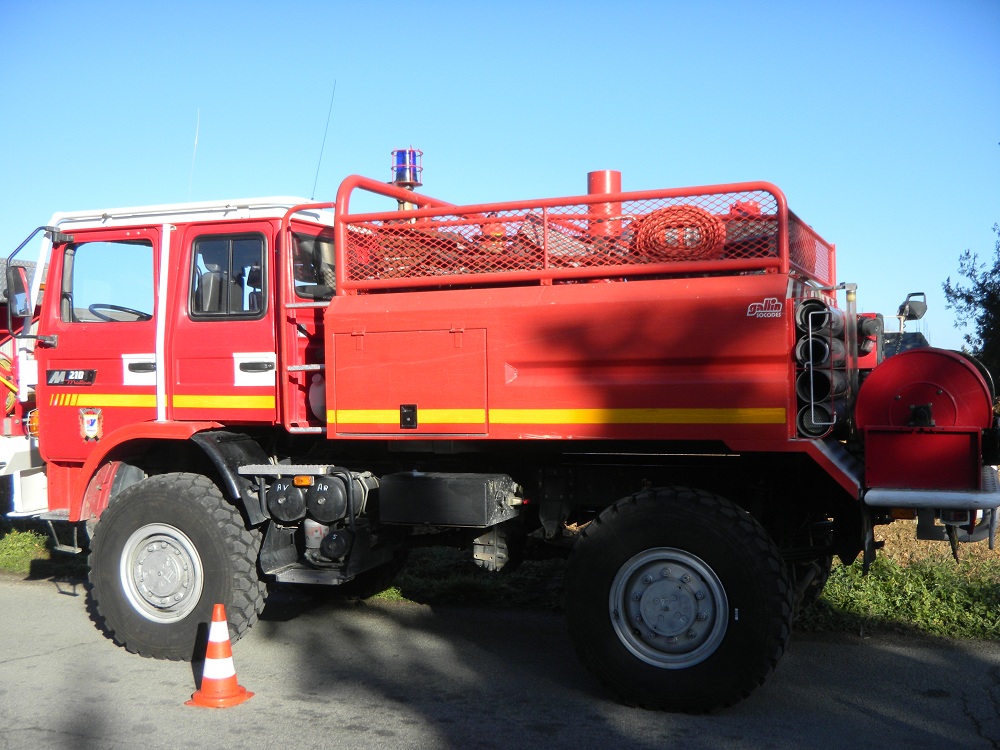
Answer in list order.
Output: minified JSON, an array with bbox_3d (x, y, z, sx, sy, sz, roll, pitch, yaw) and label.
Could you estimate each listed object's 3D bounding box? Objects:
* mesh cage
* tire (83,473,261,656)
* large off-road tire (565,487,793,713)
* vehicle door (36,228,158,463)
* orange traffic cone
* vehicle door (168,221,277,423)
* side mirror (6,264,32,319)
[{"bbox_3d":[0.618,-0.702,6.556,2.450,0.420,2.180,-1,1,22],"label":"mesh cage"},{"bbox_3d":[-1.941,1.149,6.615,1.090,1.065,0.360,-1,1,21],"label":"tire"},{"bbox_3d":[0.880,1.120,5.503,1.090,1.065,0.360,-1,1,22],"label":"large off-road tire"},{"bbox_3d":[-2.409,-0.181,6.701,0.970,1.410,0.160,-1,1,22],"label":"vehicle door"},{"bbox_3d":[-1.487,1.467,5.815,0.265,0.500,0.265,-1,1,22],"label":"orange traffic cone"},{"bbox_3d":[-1.571,-0.311,6.353,0.730,1.160,0.150,-1,1,22],"label":"vehicle door"},{"bbox_3d":[-2.906,-0.505,6.640,0.080,0.335,0.200,-1,1,10],"label":"side mirror"}]

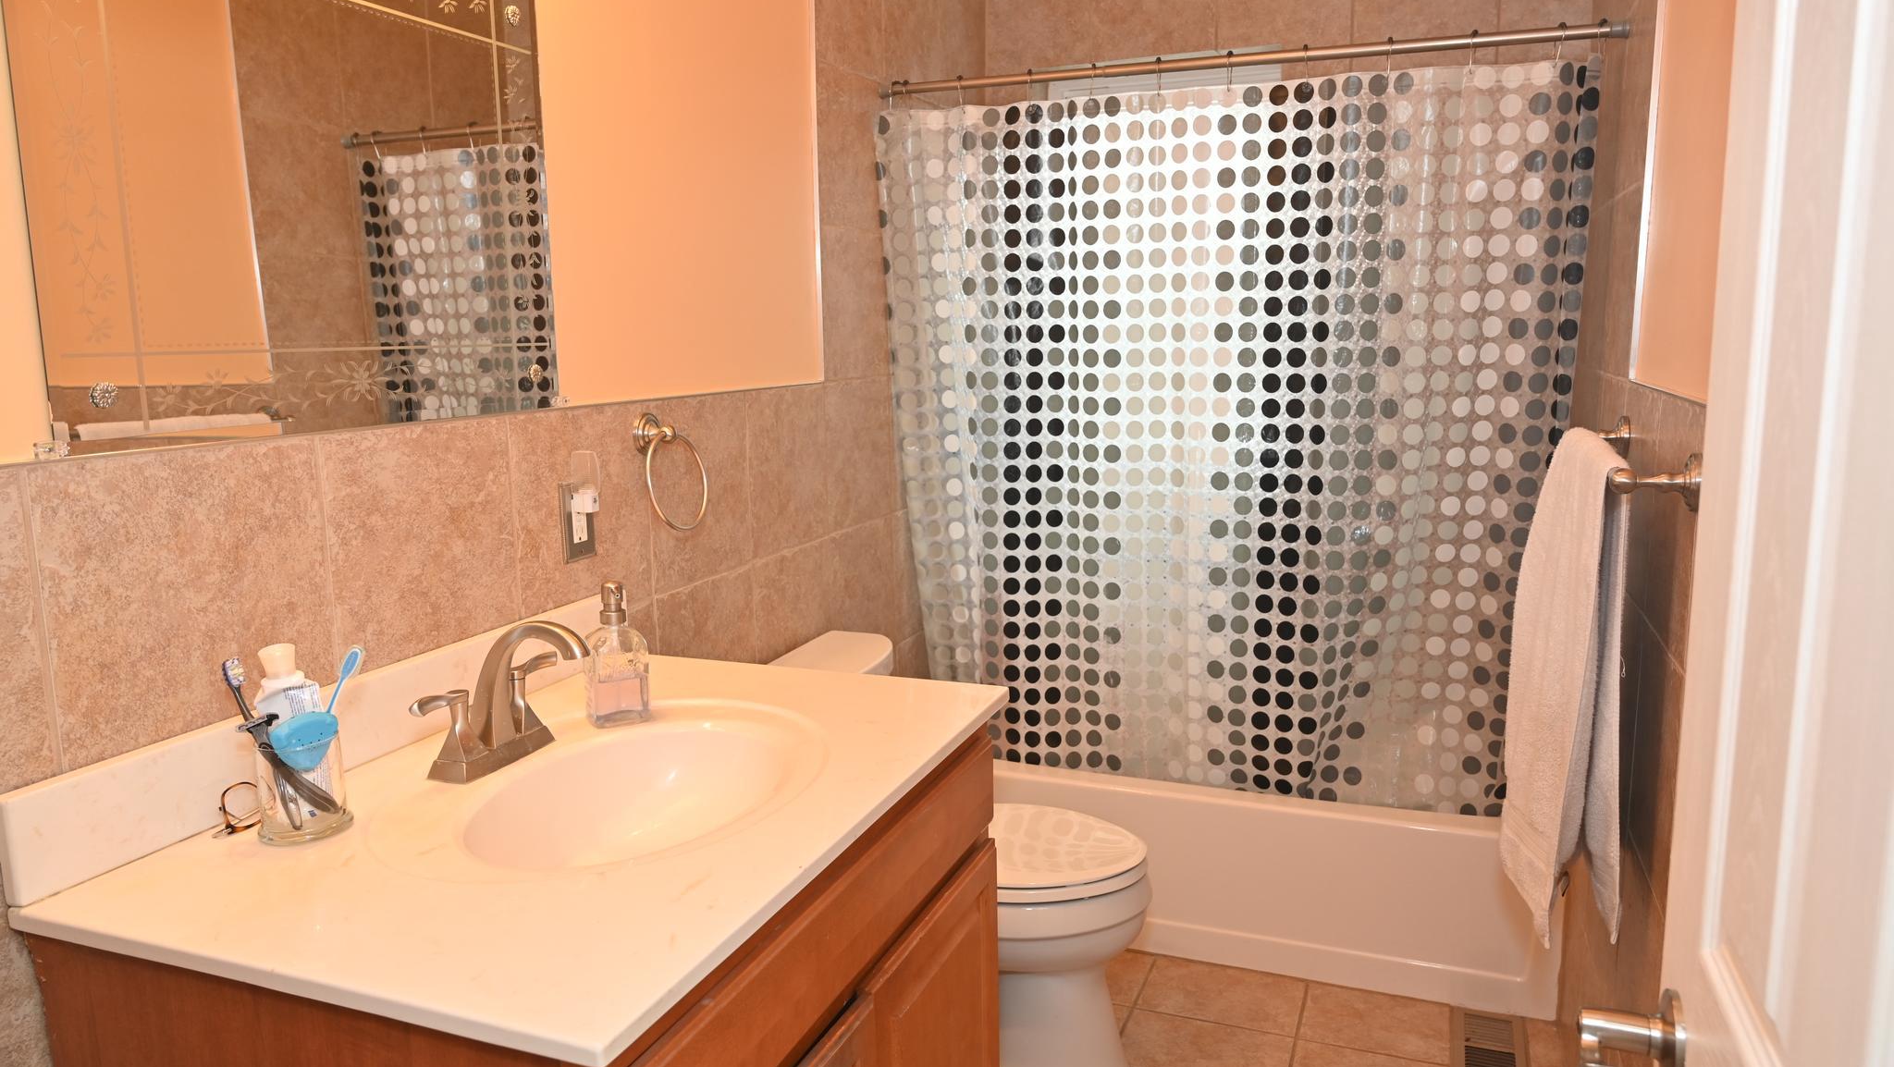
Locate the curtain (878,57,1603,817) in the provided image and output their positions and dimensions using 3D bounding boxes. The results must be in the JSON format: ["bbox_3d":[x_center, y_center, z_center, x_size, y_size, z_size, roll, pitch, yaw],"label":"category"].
[{"bbox_3d":[0.557,-0.079,2.752,1.460,1.693,0.130,3,10,21],"label":"curtain"}]

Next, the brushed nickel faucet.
[{"bbox_3d":[-0.483,0.185,1.459,0.175,0.172,0.249,3,10,21],"label":"brushed nickel faucet"}]

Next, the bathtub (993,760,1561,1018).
[{"bbox_3d":[0.690,0.715,3.166,1.481,0.391,0.767,3,10,21],"label":"bathtub"}]

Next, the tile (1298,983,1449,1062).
[{"bbox_3d":[0.897,1.009,2.594,0.325,0.010,0.247,3,10,21],"label":"tile"}]

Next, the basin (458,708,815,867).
[{"bbox_3d":[-0.329,0.344,1.449,0.319,0.140,0.510,3,10,21],"label":"basin"}]

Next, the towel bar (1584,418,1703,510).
[{"bbox_3d":[0.945,-0.112,1.772,0.099,0.071,0.661,3,10,21],"label":"towel bar"}]

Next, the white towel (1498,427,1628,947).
[{"bbox_3d":[0.896,0.206,1.819,0.131,0.683,0.376,3,10,21],"label":"white towel"}]

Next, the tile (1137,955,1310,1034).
[{"bbox_3d":[0.590,0.994,2.709,0.331,0.010,0.247,3,10,21],"label":"tile"}]

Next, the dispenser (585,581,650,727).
[{"bbox_3d":[-0.425,0.152,1.628,0.066,0.181,0.056,-5,10,-24],"label":"dispenser"}]

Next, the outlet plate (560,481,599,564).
[{"bbox_3d":[-0.537,-0.022,1.853,0.010,0.117,0.076,3,10,21],"label":"outlet plate"}]

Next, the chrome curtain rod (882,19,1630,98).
[{"bbox_3d":[0.554,-0.961,2.577,1.488,0.030,0.030,3,10,21],"label":"chrome curtain rod"}]

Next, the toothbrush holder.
[{"bbox_3d":[-0.657,0.249,1.283,0.086,0.108,0.086,3,10,21],"label":"toothbrush holder"}]

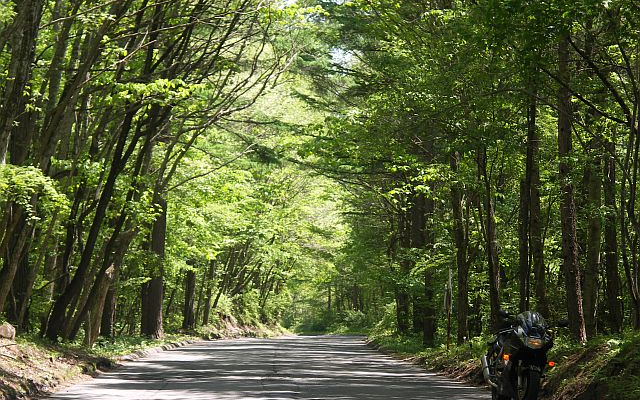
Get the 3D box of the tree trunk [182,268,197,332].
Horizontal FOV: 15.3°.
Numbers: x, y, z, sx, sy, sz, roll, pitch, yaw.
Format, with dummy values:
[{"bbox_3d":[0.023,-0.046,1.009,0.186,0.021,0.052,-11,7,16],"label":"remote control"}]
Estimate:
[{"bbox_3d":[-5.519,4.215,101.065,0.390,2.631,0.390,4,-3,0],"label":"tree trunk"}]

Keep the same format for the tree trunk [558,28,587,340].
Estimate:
[{"bbox_3d":[3.959,-0.197,37.621,0.250,4.917,0.250,-2,-3,0],"label":"tree trunk"}]

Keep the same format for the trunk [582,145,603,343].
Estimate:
[{"bbox_3d":[4.941,0.692,43.089,0.240,3.617,0.240,2,-3,0],"label":"trunk"}]

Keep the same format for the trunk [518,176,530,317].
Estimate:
[{"bbox_3d":[3.955,1.012,46.070,0.190,2.859,0.190,0,-3,0],"label":"trunk"}]

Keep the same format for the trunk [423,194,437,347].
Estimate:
[{"bbox_3d":[3.357,2.158,73.115,0.310,4.659,0.310,1,-3,0],"label":"trunk"}]

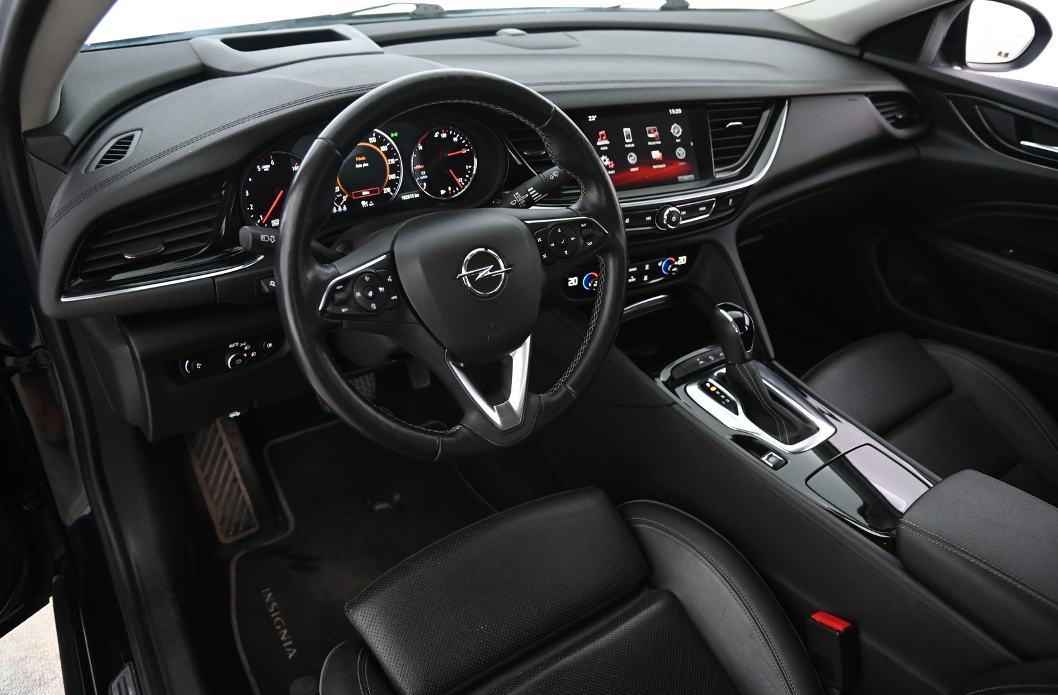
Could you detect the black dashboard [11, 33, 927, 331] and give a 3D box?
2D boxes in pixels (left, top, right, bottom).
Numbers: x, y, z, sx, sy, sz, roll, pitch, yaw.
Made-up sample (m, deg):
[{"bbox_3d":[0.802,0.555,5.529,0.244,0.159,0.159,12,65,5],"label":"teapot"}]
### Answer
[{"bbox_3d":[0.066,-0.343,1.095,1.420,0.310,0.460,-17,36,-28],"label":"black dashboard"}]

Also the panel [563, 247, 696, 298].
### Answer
[{"bbox_3d":[0.154,-0.116,1.063,0.237,0.052,0.040,-12,26,-22],"label":"panel"}]

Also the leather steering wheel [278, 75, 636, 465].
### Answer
[{"bbox_3d":[-0.065,-0.074,0.698,0.370,0.370,0.100,-17,18,-28],"label":"leather steering wheel"}]

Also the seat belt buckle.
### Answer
[{"bbox_3d":[0.317,0.318,0.736,0.027,0.074,0.042,-17,16,-28],"label":"seat belt buckle"}]

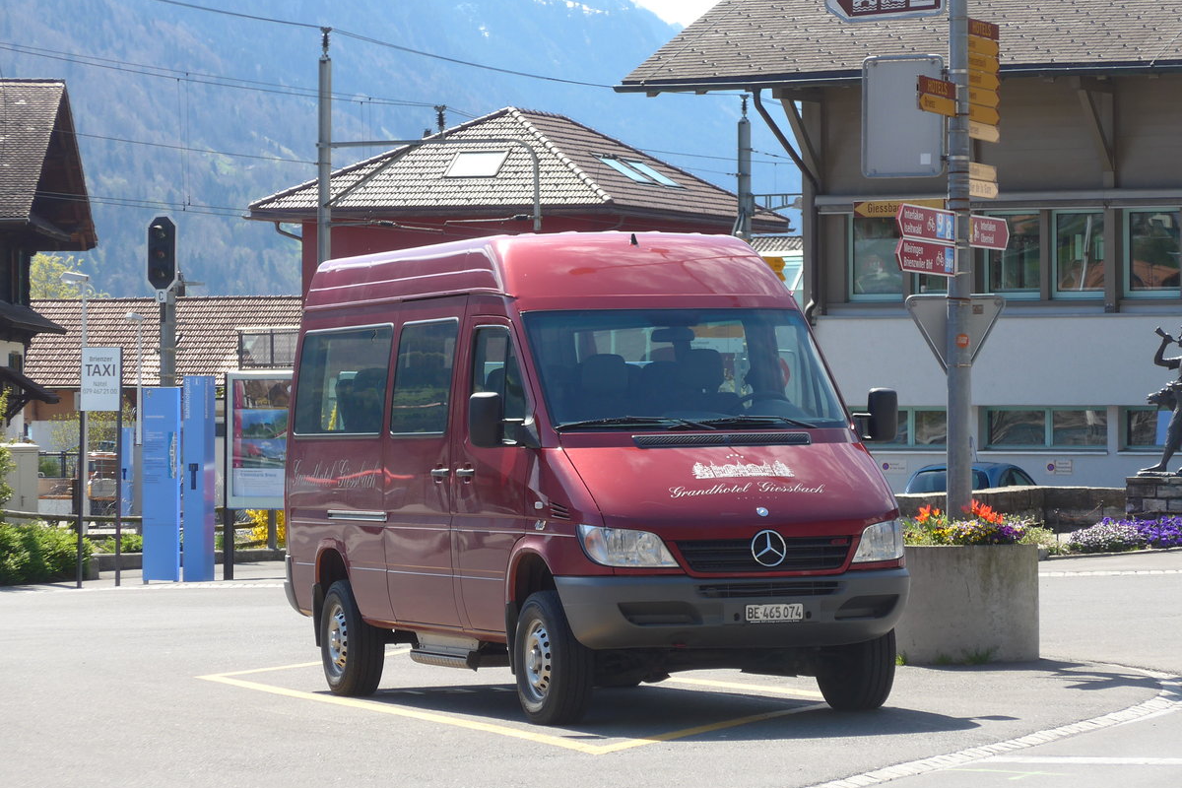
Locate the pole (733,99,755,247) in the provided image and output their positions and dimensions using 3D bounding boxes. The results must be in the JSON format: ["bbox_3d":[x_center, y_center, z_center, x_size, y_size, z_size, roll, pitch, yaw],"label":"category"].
[{"bbox_3d":[3.364,-2.178,99.017,0.260,8.780,0.260,0,0,21],"label":"pole"}]

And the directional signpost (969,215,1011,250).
[{"bbox_3d":[2.588,-1.043,29.200,0.030,0.200,0.750,0,0,18],"label":"directional signpost"}]

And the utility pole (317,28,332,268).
[{"bbox_3d":[-4.960,-2.355,84.018,0.240,8.930,0.240,0,0,21],"label":"utility pole"}]

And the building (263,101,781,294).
[{"bbox_3d":[-1.364,-2.308,111.332,9.300,9.100,14.200,0,0,21],"label":"building"}]

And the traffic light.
[{"bbox_3d":[-7.154,-2.352,75.000,0.490,1.240,0.300,0,0,18],"label":"traffic light"}]

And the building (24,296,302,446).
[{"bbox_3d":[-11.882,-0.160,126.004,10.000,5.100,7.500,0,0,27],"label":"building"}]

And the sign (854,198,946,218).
[{"bbox_3d":[2.000,-1.199,29.100,0.680,0.105,0.030,0,0,28],"label":"sign"}]

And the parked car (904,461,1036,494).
[{"bbox_3d":[5.850,1.729,67.390,1.660,1.440,3.850,0,0,20],"label":"parked car"}]

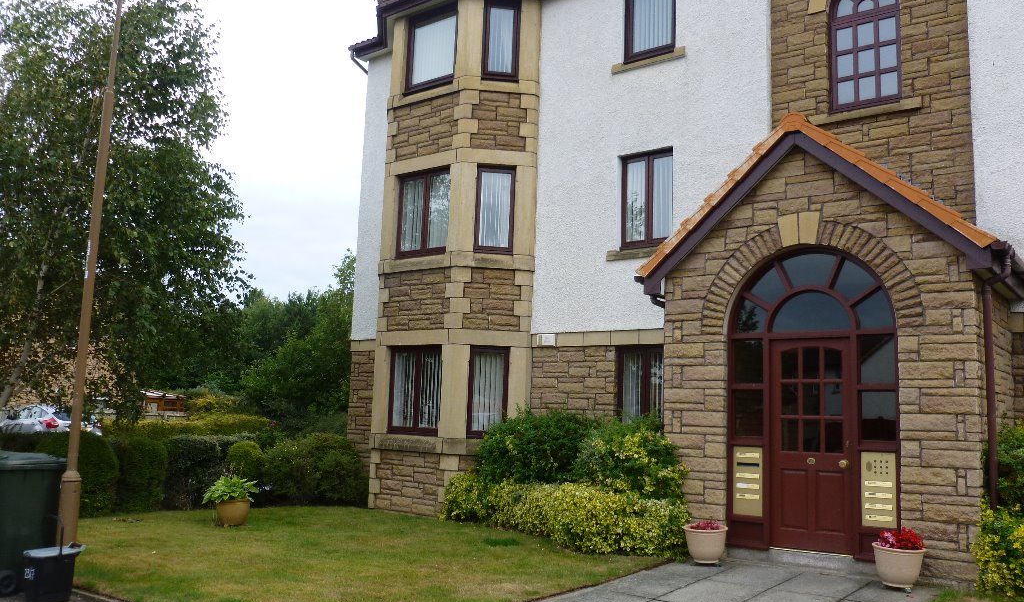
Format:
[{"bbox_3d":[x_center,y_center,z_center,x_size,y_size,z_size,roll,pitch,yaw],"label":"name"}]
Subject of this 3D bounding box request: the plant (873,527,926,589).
[{"bbox_3d":[3.097,2.049,6.651,0.420,0.470,0.420,-4,-10,36],"label":"plant"}]

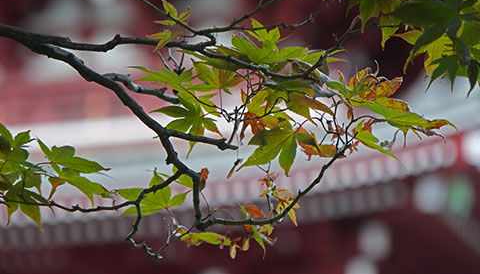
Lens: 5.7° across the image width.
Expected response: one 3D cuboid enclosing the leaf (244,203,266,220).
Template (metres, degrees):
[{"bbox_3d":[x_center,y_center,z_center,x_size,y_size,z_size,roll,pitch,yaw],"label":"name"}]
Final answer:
[{"bbox_3d":[0.015,0.070,4.500,0.021,0.015,0.012,0,-12,0],"label":"leaf"}]

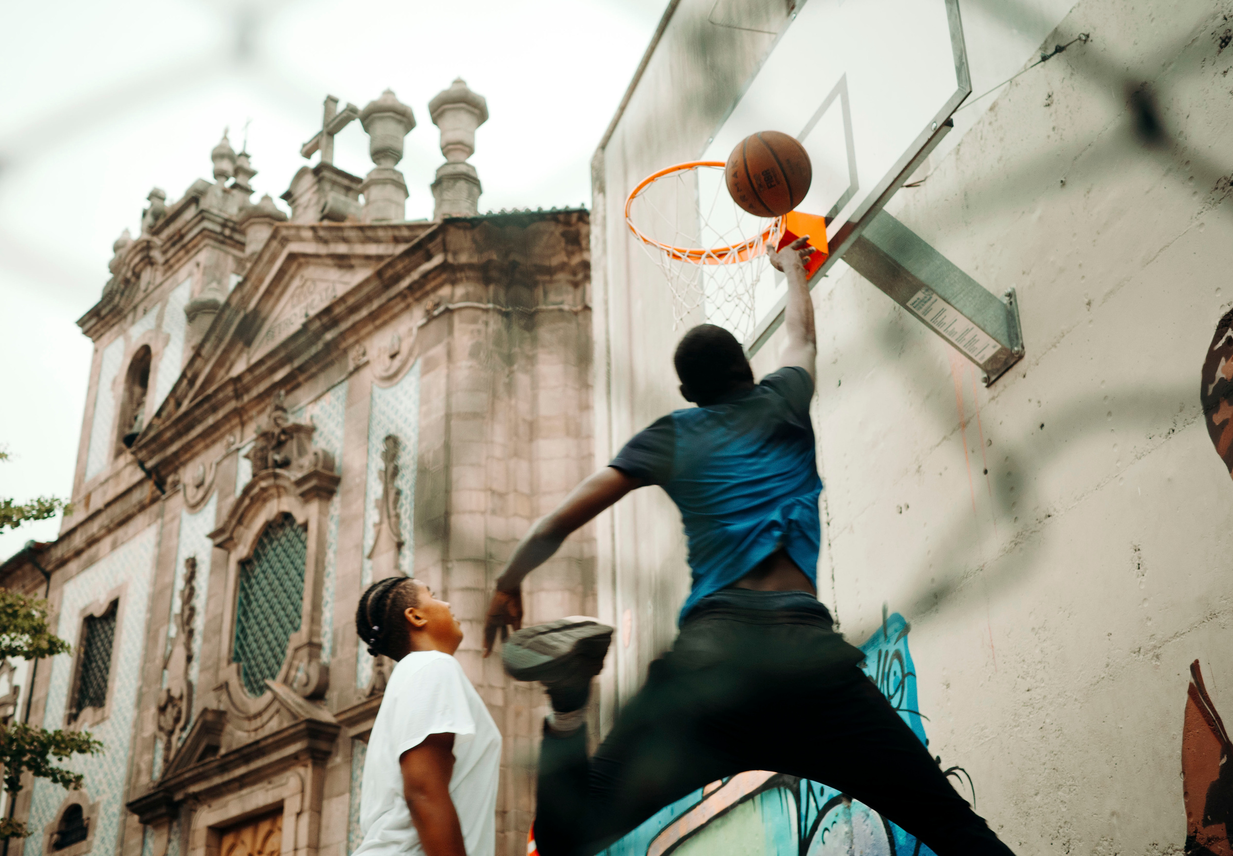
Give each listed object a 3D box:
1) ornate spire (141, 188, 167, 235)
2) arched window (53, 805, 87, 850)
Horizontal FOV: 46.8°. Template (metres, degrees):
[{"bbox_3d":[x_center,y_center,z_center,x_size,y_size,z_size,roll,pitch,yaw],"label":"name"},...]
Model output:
[{"bbox_3d":[-9.482,-4.386,29.095,0.500,1.379,0.500,23,-37,-38],"label":"ornate spire"},{"bbox_3d":[-8.849,6.539,23.553,0.250,0.679,1.118,23,-37,-38],"label":"arched window"}]

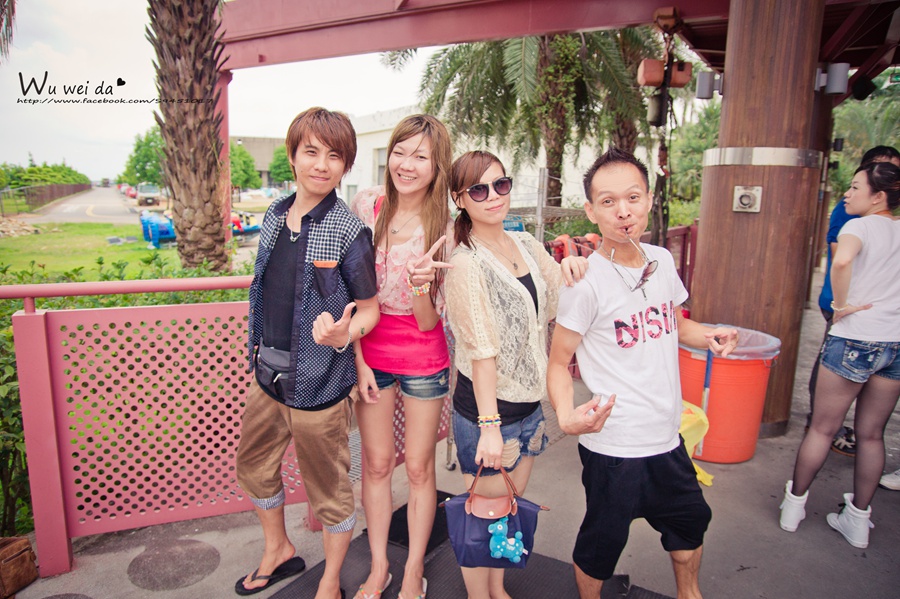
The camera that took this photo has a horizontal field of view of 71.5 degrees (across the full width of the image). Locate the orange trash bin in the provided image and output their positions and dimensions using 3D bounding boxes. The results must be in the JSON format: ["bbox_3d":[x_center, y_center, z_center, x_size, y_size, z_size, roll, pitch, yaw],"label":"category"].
[{"bbox_3d":[1.482,0.525,3.582,0.660,0.640,0.660,1,10,0],"label":"orange trash bin"}]

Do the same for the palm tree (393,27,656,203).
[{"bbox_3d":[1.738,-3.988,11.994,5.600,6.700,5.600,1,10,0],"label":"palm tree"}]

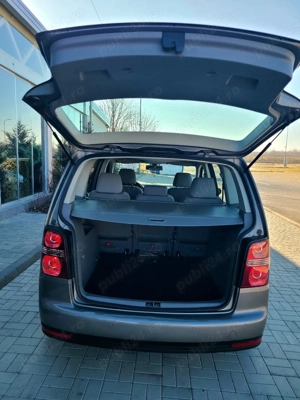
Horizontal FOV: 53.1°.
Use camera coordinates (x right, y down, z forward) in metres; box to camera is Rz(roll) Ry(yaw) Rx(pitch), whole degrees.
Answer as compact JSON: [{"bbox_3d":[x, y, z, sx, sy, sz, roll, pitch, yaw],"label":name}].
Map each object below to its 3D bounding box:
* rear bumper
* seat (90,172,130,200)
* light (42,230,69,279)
[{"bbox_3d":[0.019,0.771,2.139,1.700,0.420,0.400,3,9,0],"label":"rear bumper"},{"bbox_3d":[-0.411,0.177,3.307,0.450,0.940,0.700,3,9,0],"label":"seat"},{"bbox_3d":[-0.656,0.357,2.102,0.205,0.370,0.190,3,9,0],"label":"light"}]

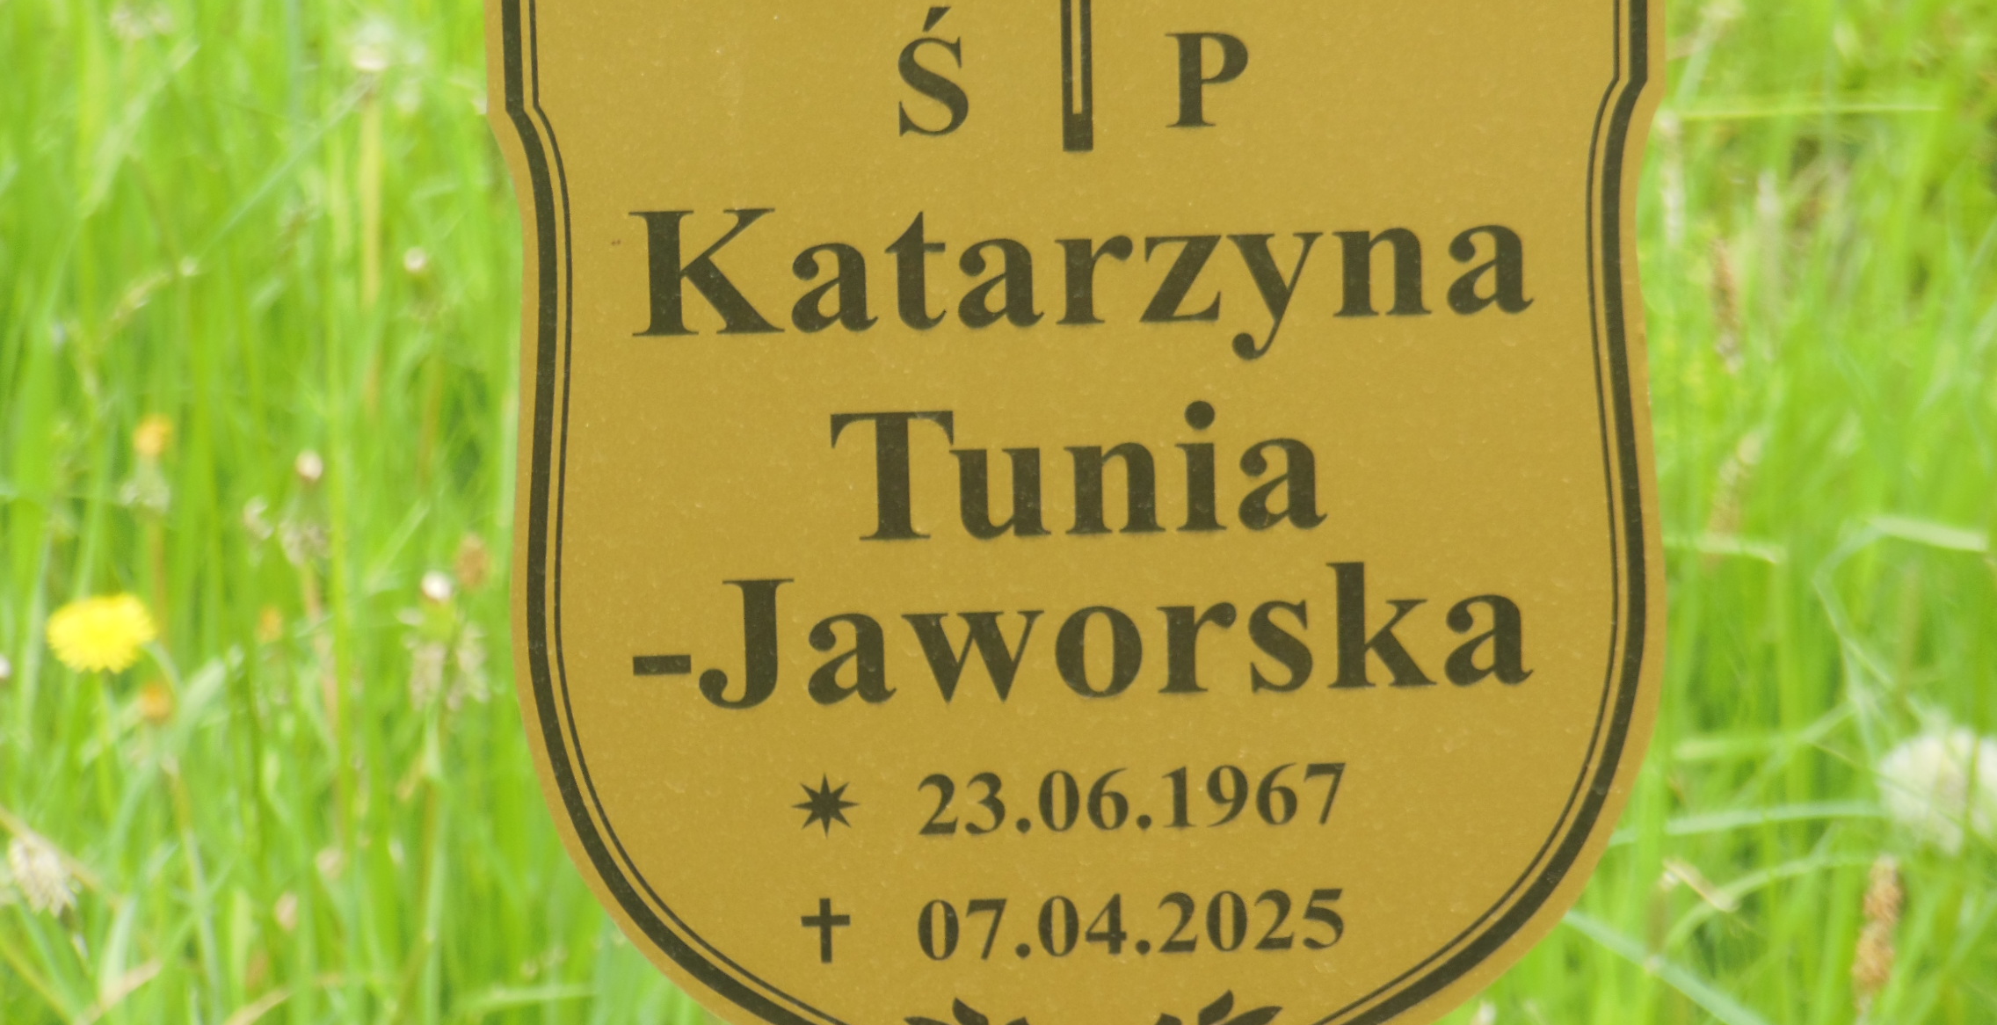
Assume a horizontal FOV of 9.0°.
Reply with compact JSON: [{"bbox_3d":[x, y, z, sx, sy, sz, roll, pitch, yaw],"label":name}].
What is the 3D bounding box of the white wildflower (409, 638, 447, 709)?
[{"bbox_3d":[-0.176,0.050,3.900,0.012,0.020,0.012,-1,16,0],"label":"white wildflower"}]

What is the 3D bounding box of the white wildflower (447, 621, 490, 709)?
[{"bbox_3d":[-0.164,0.047,3.900,0.013,0.025,0.013,-1,16,0],"label":"white wildflower"}]

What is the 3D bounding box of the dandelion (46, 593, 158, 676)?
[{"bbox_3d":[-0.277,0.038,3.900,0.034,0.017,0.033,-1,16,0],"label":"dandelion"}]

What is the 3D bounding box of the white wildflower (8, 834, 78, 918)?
[{"bbox_3d":[-0.276,0.105,3.650,0.021,0.021,0.019,-1,16,0],"label":"white wildflower"}]

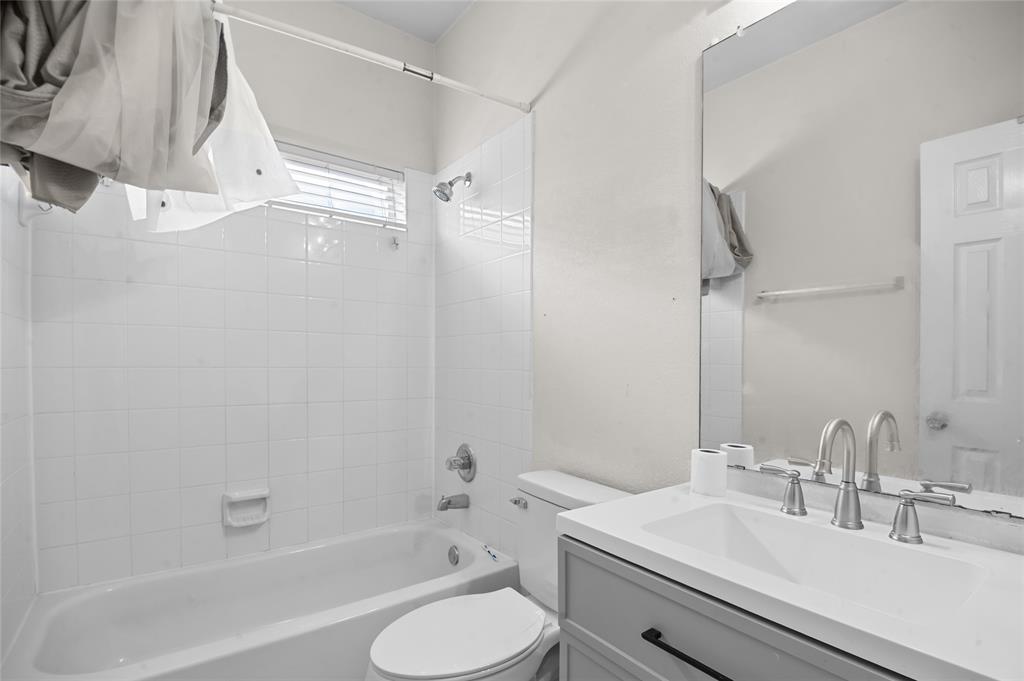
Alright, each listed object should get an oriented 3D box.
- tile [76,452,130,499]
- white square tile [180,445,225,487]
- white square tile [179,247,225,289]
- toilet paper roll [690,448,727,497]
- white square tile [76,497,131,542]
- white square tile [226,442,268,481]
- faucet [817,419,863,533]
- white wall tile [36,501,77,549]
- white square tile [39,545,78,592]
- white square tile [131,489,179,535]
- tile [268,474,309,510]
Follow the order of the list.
[{"bbox_3d":[-1.457,0.482,1.625,0.152,0.152,0.010,1,-2,-35],"label":"tile"},{"bbox_3d":[-1.212,0.489,1.780,0.152,0.152,0.009,2,-3,-35],"label":"white square tile"},{"bbox_3d":[-1.216,-0.286,1.780,0.152,0.152,0.009,2,-3,-35],"label":"white square tile"},{"bbox_3d":[0.465,0.311,1.070,0.083,0.102,0.083,0,-2,0],"label":"toilet paper roll"},{"bbox_3d":[-1.453,0.637,1.617,0.152,0.152,0.009,2,-3,-35],"label":"white square tile"},{"bbox_3d":[-1.091,0.500,1.880,0.152,0.152,0.010,1,-2,-35],"label":"white square tile"},{"bbox_3d":[0.601,0.250,0.841,0.165,0.211,0.062,2,-3,-35],"label":"faucet"},{"bbox_3d":[-1.553,0.629,1.553,0.100,0.152,0.010,1,-2,-35],"label":"white wall tile"},{"bbox_3d":[-1.549,0.775,1.552,0.100,0.145,0.010,1,-2,-35],"label":"white square tile"},{"bbox_3d":[-1.333,0.641,1.707,0.152,0.152,0.010,1,-2,-35],"label":"white square tile"},{"bbox_3d":[-0.959,0.652,1.950,0.152,0.152,0.009,2,-3,-35],"label":"tile"}]

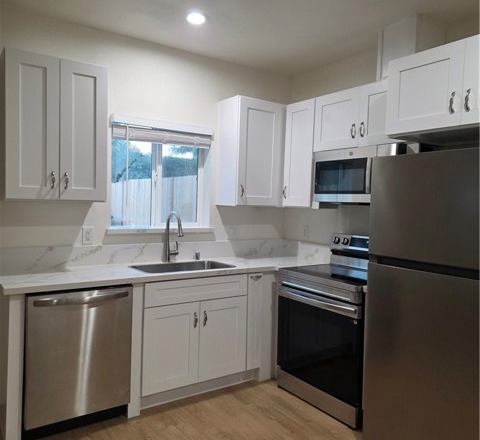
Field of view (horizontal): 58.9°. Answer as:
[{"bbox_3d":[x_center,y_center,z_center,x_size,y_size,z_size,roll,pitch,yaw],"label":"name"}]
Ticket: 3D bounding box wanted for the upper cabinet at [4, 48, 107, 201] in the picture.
[{"bbox_3d":[-1.251,-0.579,2.857,0.611,0.897,0.326,0,3,-35],"label":"upper cabinet"}]

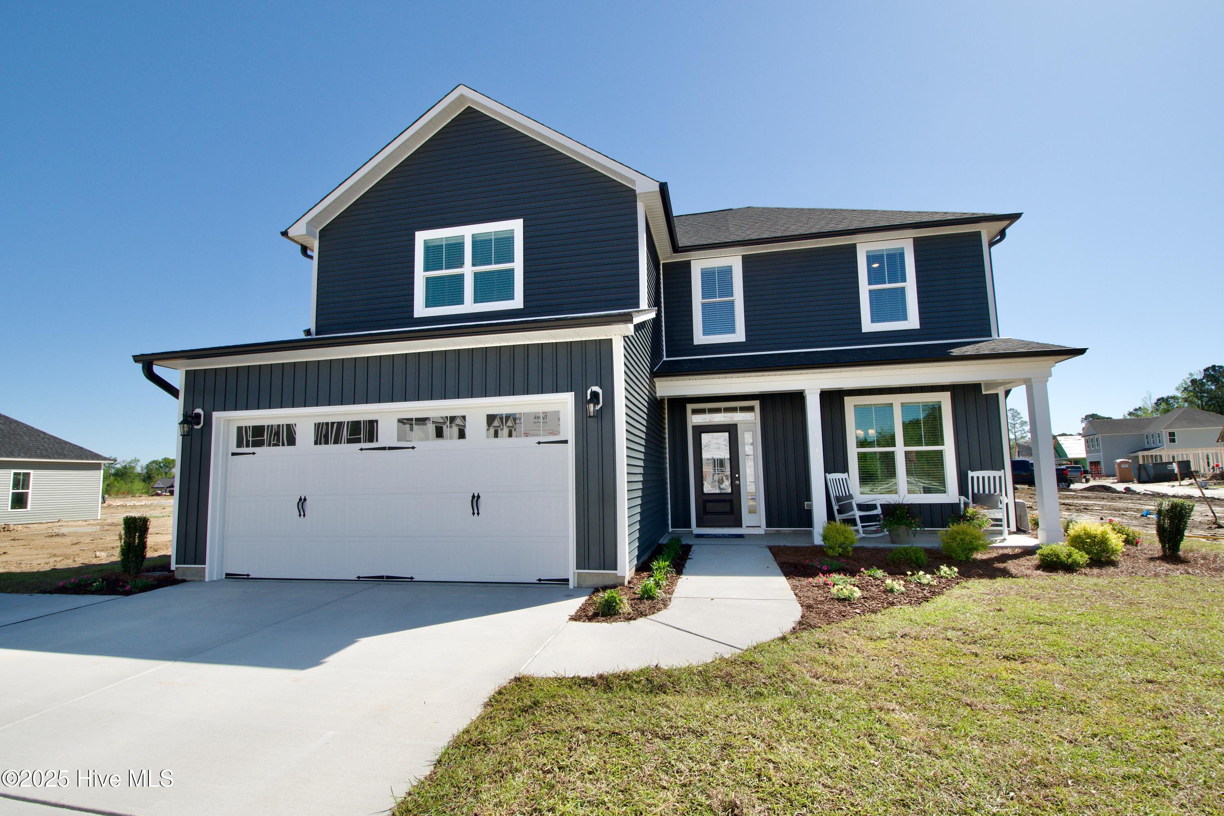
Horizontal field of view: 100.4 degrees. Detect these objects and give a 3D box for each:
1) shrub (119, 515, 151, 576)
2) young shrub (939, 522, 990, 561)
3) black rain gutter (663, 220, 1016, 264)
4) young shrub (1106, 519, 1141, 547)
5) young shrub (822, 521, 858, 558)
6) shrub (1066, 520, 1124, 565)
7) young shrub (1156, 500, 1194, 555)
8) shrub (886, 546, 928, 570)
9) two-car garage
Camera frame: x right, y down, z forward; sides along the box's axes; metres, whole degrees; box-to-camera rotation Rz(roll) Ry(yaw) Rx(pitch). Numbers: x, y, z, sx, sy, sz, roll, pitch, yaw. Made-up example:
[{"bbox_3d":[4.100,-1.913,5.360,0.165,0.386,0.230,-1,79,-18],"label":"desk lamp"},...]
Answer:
[{"bbox_3d":[-6.877,1.985,7.350,0.354,0.882,0.354,-3,-6,11],"label":"shrub"},{"bbox_3d":[5.113,1.936,7.400,0.617,0.569,0.617,-3,-6,11],"label":"young shrub"},{"bbox_3d":[4.267,-3.295,10.024,6.500,0.200,0.420,-3,-6,11],"label":"black rain gutter"},{"bbox_3d":[8.168,2.003,8.150,0.484,0.428,0.484,-3,-6,11],"label":"young shrub"},{"bbox_3d":[3.540,2.043,7.950,0.527,0.567,0.527,-3,-6,11],"label":"young shrub"},{"bbox_3d":[6.757,1.884,7.150,0.634,0.604,0.634,-3,-6,11],"label":"shrub"},{"bbox_3d":[8.111,1.717,7.350,0.421,0.841,0.421,-3,-6,11],"label":"young shrub"},{"bbox_3d":[4.085,2.063,7.050,0.506,0.317,0.506,-3,-6,11],"label":"shrub"},{"bbox_3d":[-2.917,1.052,6.456,5.099,2.216,0.240,-3,-6,11],"label":"two-car garage"}]

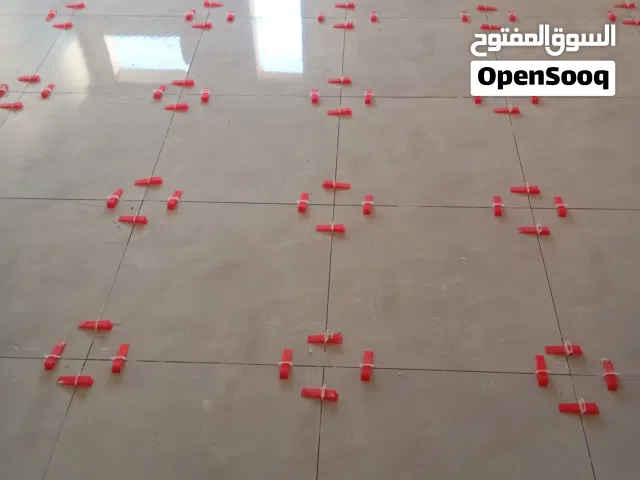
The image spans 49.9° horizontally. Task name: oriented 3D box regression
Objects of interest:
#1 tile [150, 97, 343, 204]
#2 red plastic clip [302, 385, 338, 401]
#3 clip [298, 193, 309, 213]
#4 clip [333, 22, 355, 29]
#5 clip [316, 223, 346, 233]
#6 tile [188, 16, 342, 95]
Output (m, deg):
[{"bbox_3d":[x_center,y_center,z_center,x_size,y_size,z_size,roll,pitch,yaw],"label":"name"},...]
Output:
[{"bbox_3d":[-0.238,-0.324,2.356,0.600,0.010,0.600,1,45,3],"label":"tile"},{"bbox_3d":[-0.001,0.364,1.635,0.087,0.022,0.022,7,46,9],"label":"red plastic clip"},{"bbox_3d":[-0.050,-0.121,2.128,0.019,0.020,0.086,3,45,5],"label":"clip"},{"bbox_3d":[0.101,-0.906,2.904,0.087,0.022,0.022,6,46,8],"label":"clip"},{"bbox_3d":[0.030,-0.037,2.036,0.087,0.021,0.022,4,45,6],"label":"clip"},{"bbox_3d":[-0.204,-0.748,2.783,0.600,0.010,0.600,1,45,3],"label":"tile"}]

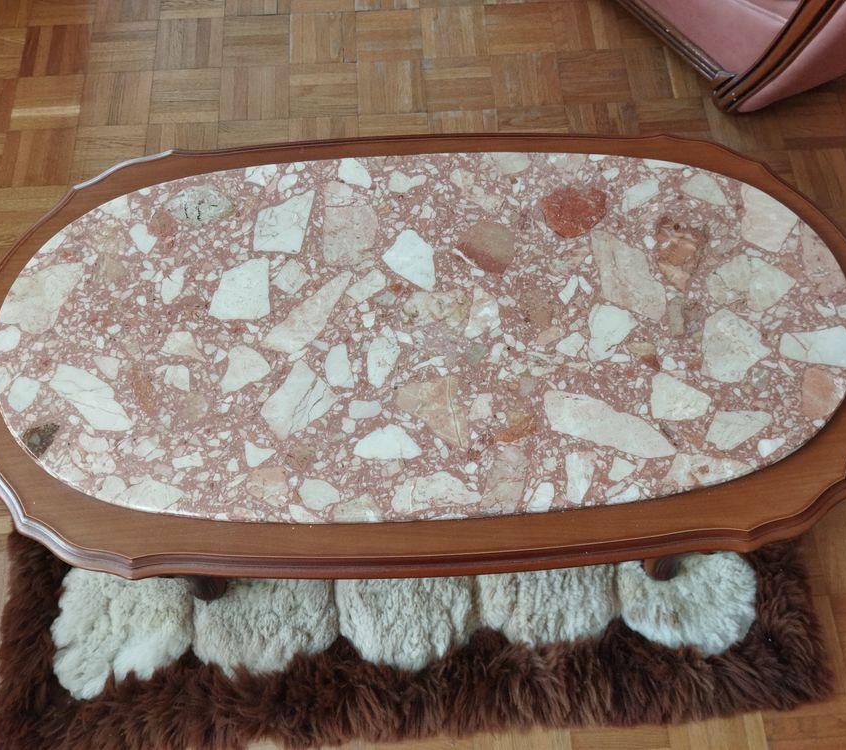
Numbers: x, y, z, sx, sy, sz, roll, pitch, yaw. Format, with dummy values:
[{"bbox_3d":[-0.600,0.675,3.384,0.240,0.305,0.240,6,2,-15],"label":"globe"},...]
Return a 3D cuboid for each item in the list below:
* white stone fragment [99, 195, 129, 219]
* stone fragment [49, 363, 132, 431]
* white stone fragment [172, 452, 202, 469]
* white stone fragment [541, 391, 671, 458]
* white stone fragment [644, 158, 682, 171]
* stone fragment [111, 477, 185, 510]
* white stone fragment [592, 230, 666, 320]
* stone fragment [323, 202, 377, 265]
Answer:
[{"bbox_3d":[-0.428,-0.228,1.081,0.042,0.015,0.038,-12,68,-5],"label":"white stone fragment"},{"bbox_3d":[-0.431,0.032,1.024,0.139,0.015,0.051,38,72,14],"label":"stone fragment"},{"bbox_3d":[-0.284,0.107,0.949,0.034,0.010,0.018,-12,68,-5],"label":"white stone fragment"},{"bbox_3d":[0.230,0.066,0.969,0.174,0.018,0.057,17,68,7],"label":"white stone fragment"},{"bbox_3d":[0.344,-0.296,1.119,0.059,0.015,0.018,4,67,2],"label":"white stone fragment"},{"bbox_3d":[-0.324,0.143,0.923,0.076,0.015,0.040,14,68,6],"label":"stone fragment"},{"bbox_3d":[0.275,-0.130,1.035,0.085,0.015,0.138,-3,67,-1],"label":"white stone fragment"},{"bbox_3d":[-0.099,-0.188,1.062,0.072,0.015,0.099,-2,67,0],"label":"stone fragment"}]

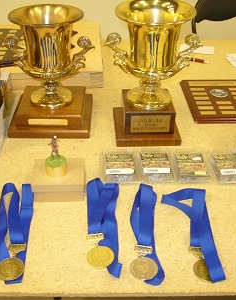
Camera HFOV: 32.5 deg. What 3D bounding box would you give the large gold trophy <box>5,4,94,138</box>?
[{"bbox_3d":[-0.177,-0.213,1.078,0.227,0.292,0.216,0,35,0],"label":"large gold trophy"}]

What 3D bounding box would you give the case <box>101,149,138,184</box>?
[{"bbox_3d":[0.003,0.040,1.009,0.082,0.020,0.107,-1,36,-2],"label":"case"}]

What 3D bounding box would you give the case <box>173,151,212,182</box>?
[{"bbox_3d":[0.184,0.040,1.011,0.081,0.020,0.105,-1,36,-3],"label":"case"}]

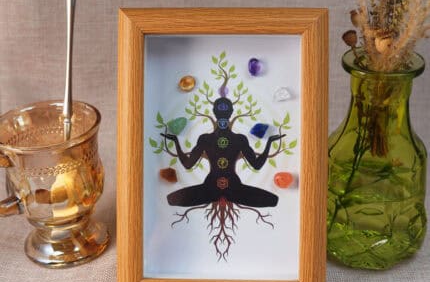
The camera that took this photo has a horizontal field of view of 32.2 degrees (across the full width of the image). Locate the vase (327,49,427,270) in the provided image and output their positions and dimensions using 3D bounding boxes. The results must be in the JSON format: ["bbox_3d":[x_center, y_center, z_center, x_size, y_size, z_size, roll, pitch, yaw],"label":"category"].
[{"bbox_3d":[0.108,0.010,0.500,0.080,0.139,0.080,-2,28,0],"label":"vase"}]

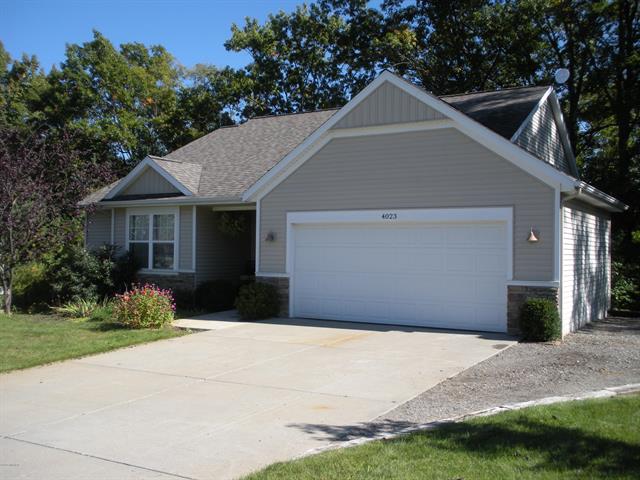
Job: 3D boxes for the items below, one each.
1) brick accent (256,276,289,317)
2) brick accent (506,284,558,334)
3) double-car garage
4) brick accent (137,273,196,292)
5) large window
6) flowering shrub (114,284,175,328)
[{"bbox_3d":[-1.093,1.316,15.381,0.922,0.910,0.160,0,-1,30],"label":"brick accent"},{"bbox_3d":[3.973,1.320,12.413,0.937,0.930,0.160,0,-1,30],"label":"brick accent"},{"bbox_3d":[1.506,0.699,13.963,4.880,2.135,0.110,0,-1,30],"label":"double-car garage"},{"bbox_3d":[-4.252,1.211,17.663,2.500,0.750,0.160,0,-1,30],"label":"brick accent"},{"bbox_3d":[-4.494,0.026,17.817,1.801,1.582,0.120,0,-1,30],"label":"large window"},{"bbox_3d":[-3.349,1.235,12.700,1.150,0.800,1.100,0,0,0],"label":"flowering shrub"}]

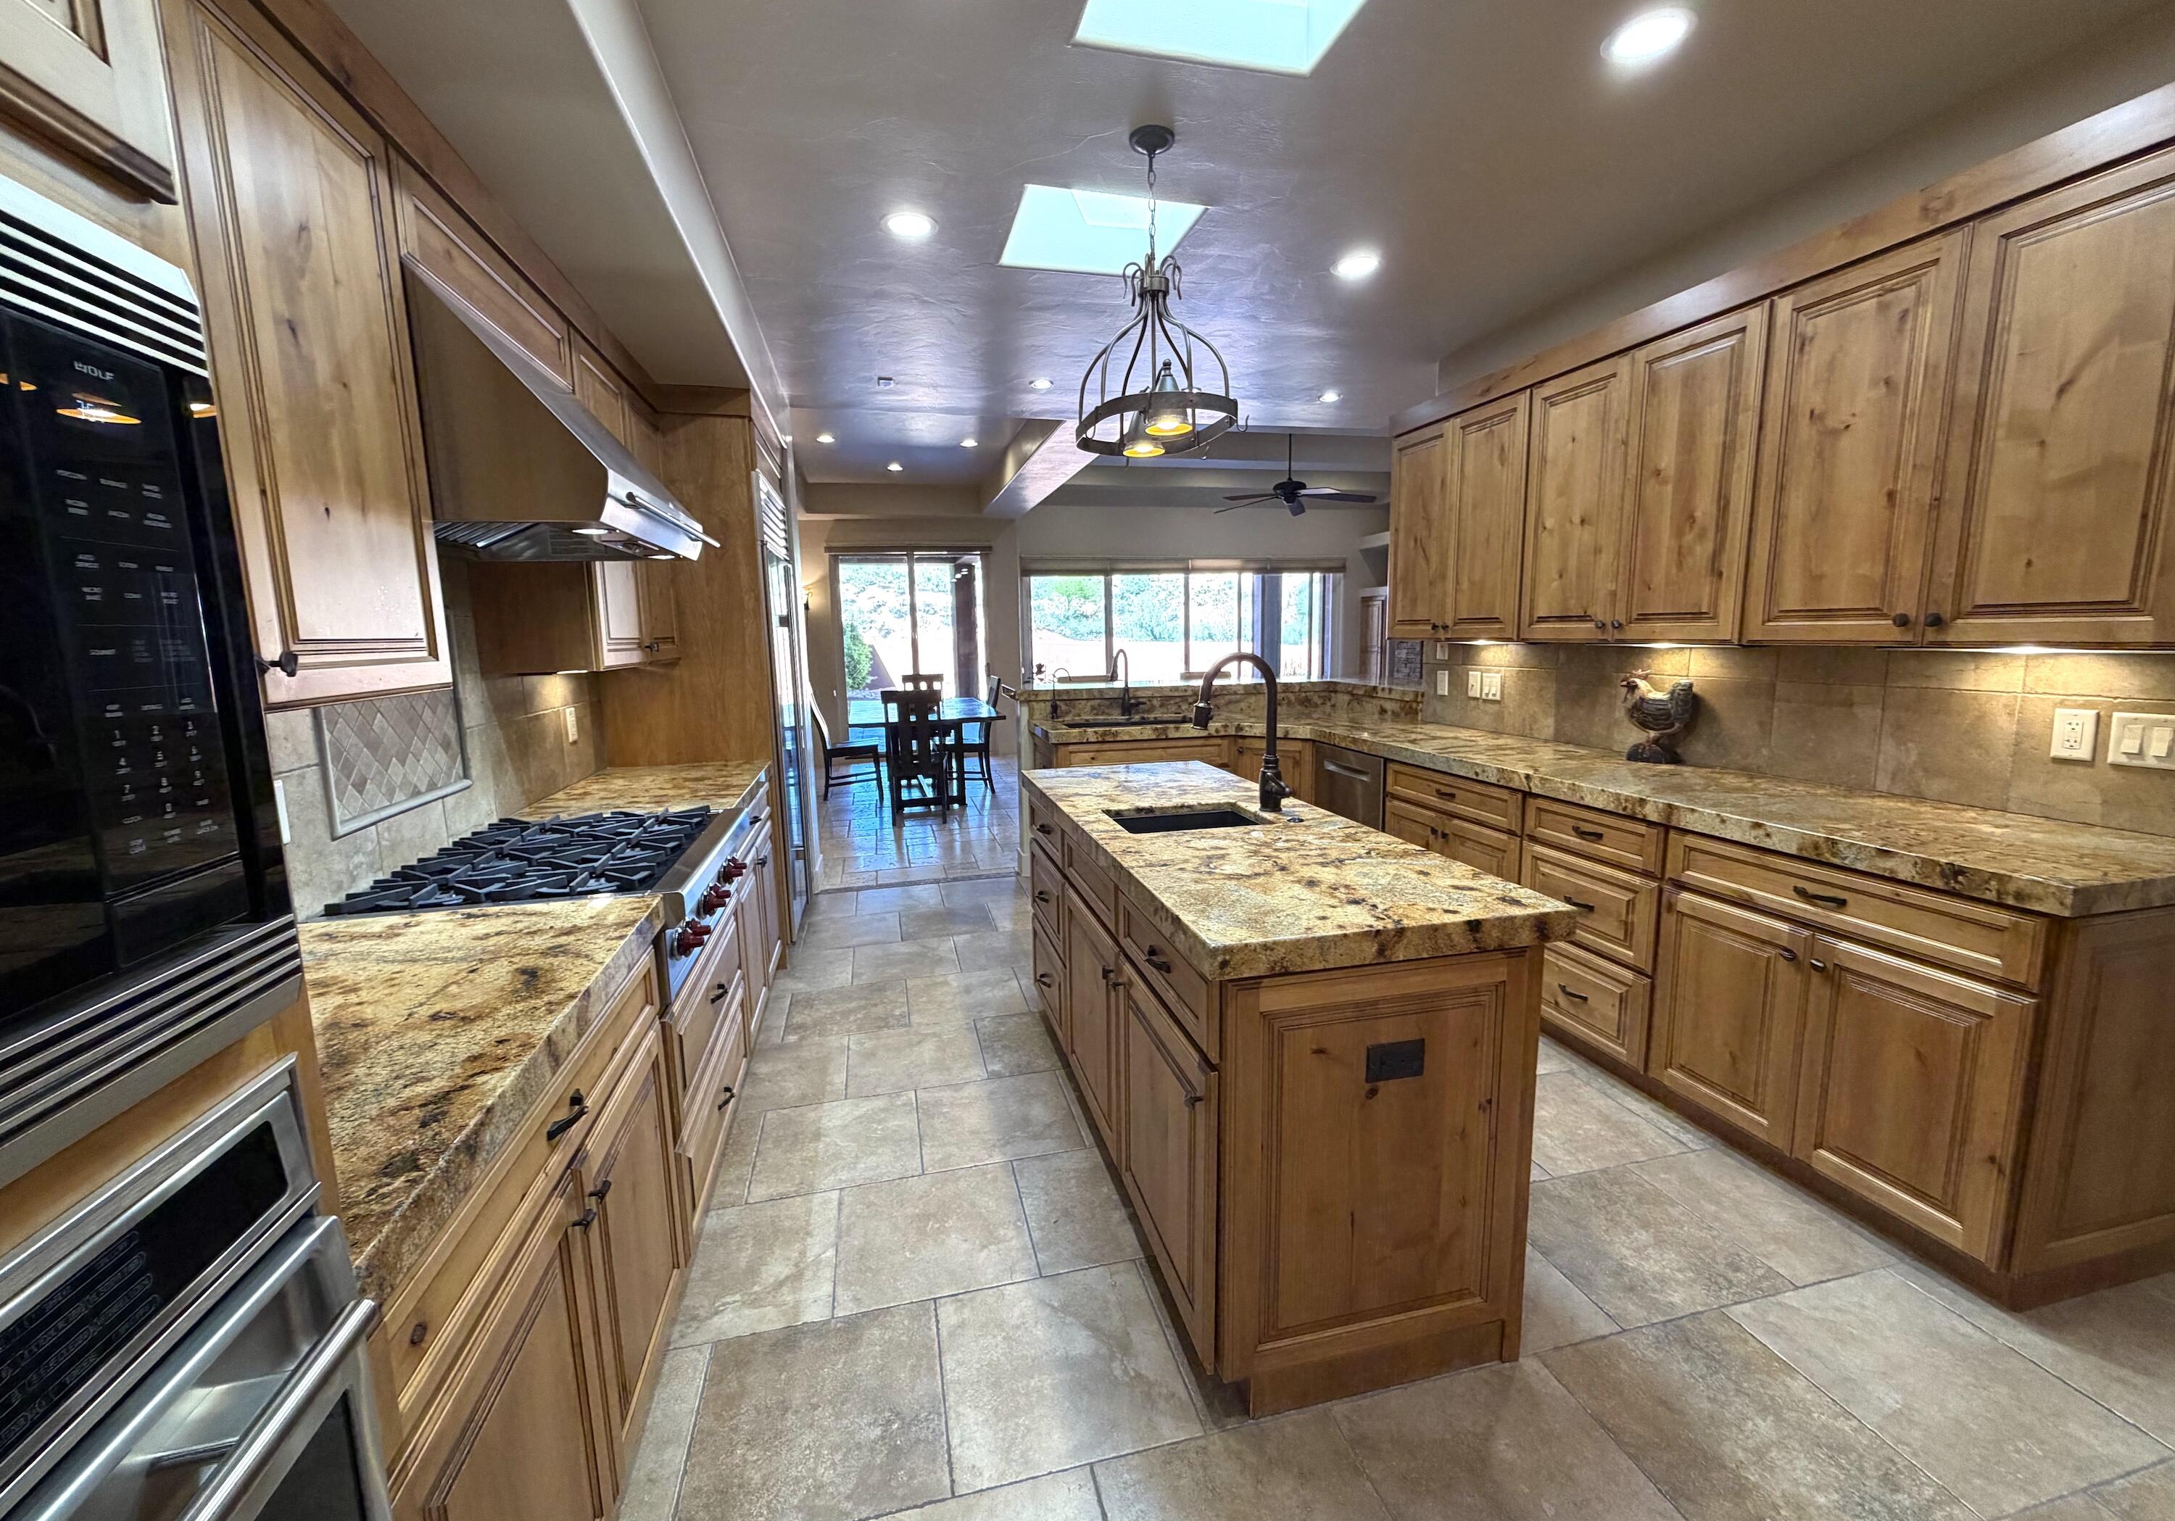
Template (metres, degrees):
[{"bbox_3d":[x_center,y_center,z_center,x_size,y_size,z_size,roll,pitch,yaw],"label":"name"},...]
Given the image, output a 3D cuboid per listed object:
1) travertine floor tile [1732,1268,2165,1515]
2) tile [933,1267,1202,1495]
[{"bbox_3d":[1.601,1.178,1.677,0.450,0.012,0.450,-3,8,-13],"label":"travertine floor tile"},{"bbox_3d":[-0.057,1.207,1.760,0.451,0.013,0.451,-3,9,-13],"label":"tile"}]

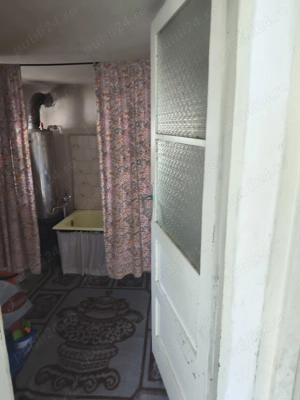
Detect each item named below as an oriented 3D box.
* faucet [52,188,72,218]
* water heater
[{"bbox_3d":[-0.990,0.040,3.000,0.140,0.320,0.200,11,17,41],"label":"faucet"},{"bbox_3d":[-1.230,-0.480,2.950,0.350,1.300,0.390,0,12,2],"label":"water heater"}]

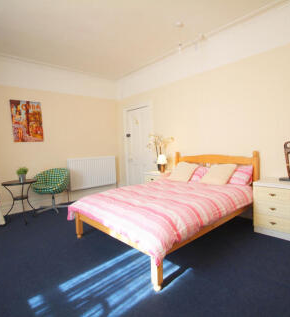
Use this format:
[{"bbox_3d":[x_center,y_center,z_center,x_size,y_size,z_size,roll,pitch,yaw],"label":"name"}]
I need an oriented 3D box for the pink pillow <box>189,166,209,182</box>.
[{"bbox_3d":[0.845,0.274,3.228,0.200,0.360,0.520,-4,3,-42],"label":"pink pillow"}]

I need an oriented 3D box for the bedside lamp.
[{"bbox_3d":[0.313,0.103,3.879,0.180,0.360,0.180,-2,2,0],"label":"bedside lamp"}]

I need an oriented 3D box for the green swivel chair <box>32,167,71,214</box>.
[{"bbox_3d":[-1.704,0.614,3.705,0.620,0.730,0.600,-1,2,20],"label":"green swivel chair"}]

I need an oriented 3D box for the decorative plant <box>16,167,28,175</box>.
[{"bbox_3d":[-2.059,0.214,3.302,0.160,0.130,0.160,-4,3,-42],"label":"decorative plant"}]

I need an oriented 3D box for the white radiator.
[{"bbox_3d":[-1.165,0.317,4.473,1.140,0.670,0.100,-4,3,-42],"label":"white radiator"}]

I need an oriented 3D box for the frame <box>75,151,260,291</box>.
[{"bbox_3d":[0.348,0.443,2.612,2.030,1.000,1.430,-4,3,-42],"label":"frame"}]

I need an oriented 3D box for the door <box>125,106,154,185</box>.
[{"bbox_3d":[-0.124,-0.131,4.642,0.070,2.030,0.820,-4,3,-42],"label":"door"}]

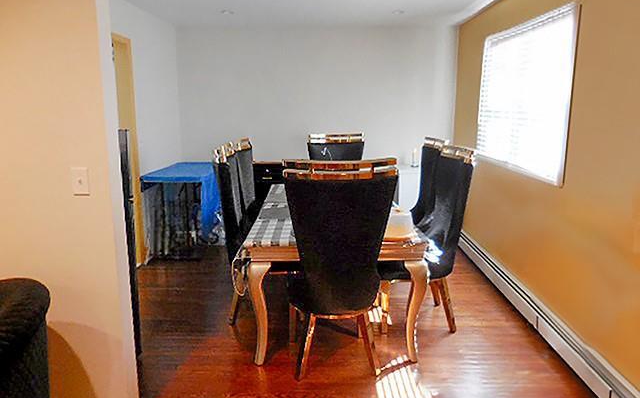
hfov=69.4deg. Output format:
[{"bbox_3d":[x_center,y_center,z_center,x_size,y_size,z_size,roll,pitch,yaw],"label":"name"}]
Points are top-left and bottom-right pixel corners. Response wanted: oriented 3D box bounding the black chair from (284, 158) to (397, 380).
[{"bbox_3d":[0.082,0.371,2.782,0.570,1.240,0.600,-1,11,-6],"label":"black chair"}]

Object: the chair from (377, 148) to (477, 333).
[{"bbox_3d":[0.682,0.272,3.278,0.600,1.250,0.580,0,11,-2],"label":"chair"}]

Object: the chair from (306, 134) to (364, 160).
[{"bbox_3d":[0.165,-0.011,4.669,0.580,1.250,0.600,0,11,0],"label":"chair"}]

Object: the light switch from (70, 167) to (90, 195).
[{"bbox_3d":[-1.006,-0.074,1.945,0.070,0.116,0.015,0,11,0],"label":"light switch"}]

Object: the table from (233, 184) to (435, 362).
[{"bbox_3d":[0.106,0.437,3.677,1.060,0.770,2.000,0,11,0],"label":"table"}]

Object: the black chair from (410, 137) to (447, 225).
[{"bbox_3d":[0.696,0.112,4.051,0.600,1.250,0.580,-1,11,-3],"label":"black chair"}]

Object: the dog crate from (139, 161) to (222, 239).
[{"bbox_3d":[-1.475,0.112,5.120,0.630,0.830,1.030,0,11,0],"label":"dog crate"}]

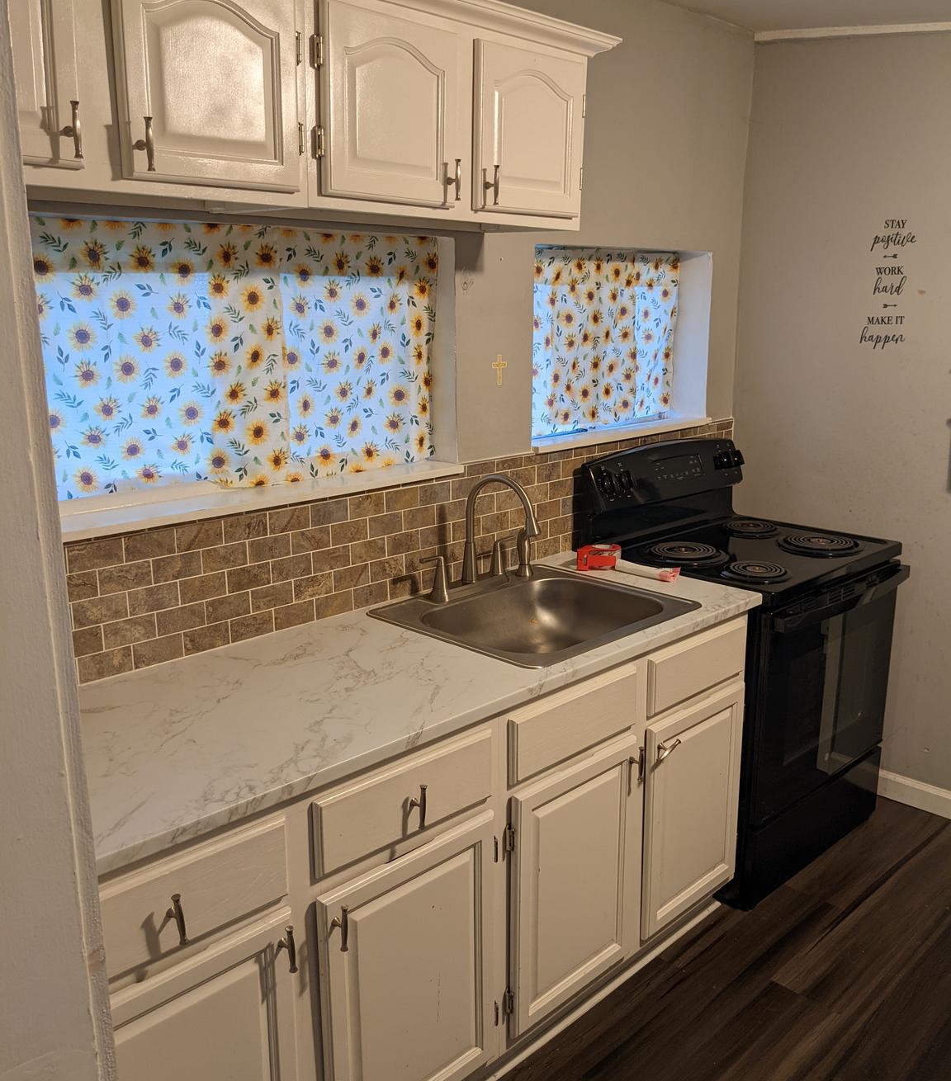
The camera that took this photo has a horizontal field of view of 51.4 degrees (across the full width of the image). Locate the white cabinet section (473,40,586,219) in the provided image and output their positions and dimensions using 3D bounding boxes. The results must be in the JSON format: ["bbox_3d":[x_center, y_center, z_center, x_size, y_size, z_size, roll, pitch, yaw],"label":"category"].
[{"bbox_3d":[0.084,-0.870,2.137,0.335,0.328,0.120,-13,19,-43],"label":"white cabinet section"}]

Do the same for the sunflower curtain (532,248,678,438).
[{"bbox_3d":[0.390,-0.624,3.098,0.846,0.556,0.079,-13,19,-43],"label":"sunflower curtain"}]

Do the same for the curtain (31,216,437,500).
[{"bbox_3d":[-0.496,-0.398,2.174,1.109,0.554,0.040,-13,19,-43],"label":"curtain"}]

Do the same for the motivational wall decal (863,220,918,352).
[{"bbox_3d":[1.262,-0.780,3.028,0.006,0.385,0.147,-13,19,-43],"label":"motivational wall decal"}]

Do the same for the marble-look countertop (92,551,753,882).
[{"bbox_3d":[-0.134,0.253,2.126,1.805,0.035,0.629,-13,19,-43],"label":"marble-look countertop"}]

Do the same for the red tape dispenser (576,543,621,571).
[{"bbox_3d":[0.349,0.050,2.781,0.120,0.052,0.085,-1,14,-3],"label":"red tape dispenser"}]

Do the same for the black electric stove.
[{"bbox_3d":[0.813,0.315,3.048,0.773,1.190,0.693,-13,19,-43],"label":"black electric stove"}]

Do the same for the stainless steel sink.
[{"bbox_3d":[0.150,0.249,2.425,0.613,0.183,0.557,-13,19,-43],"label":"stainless steel sink"}]

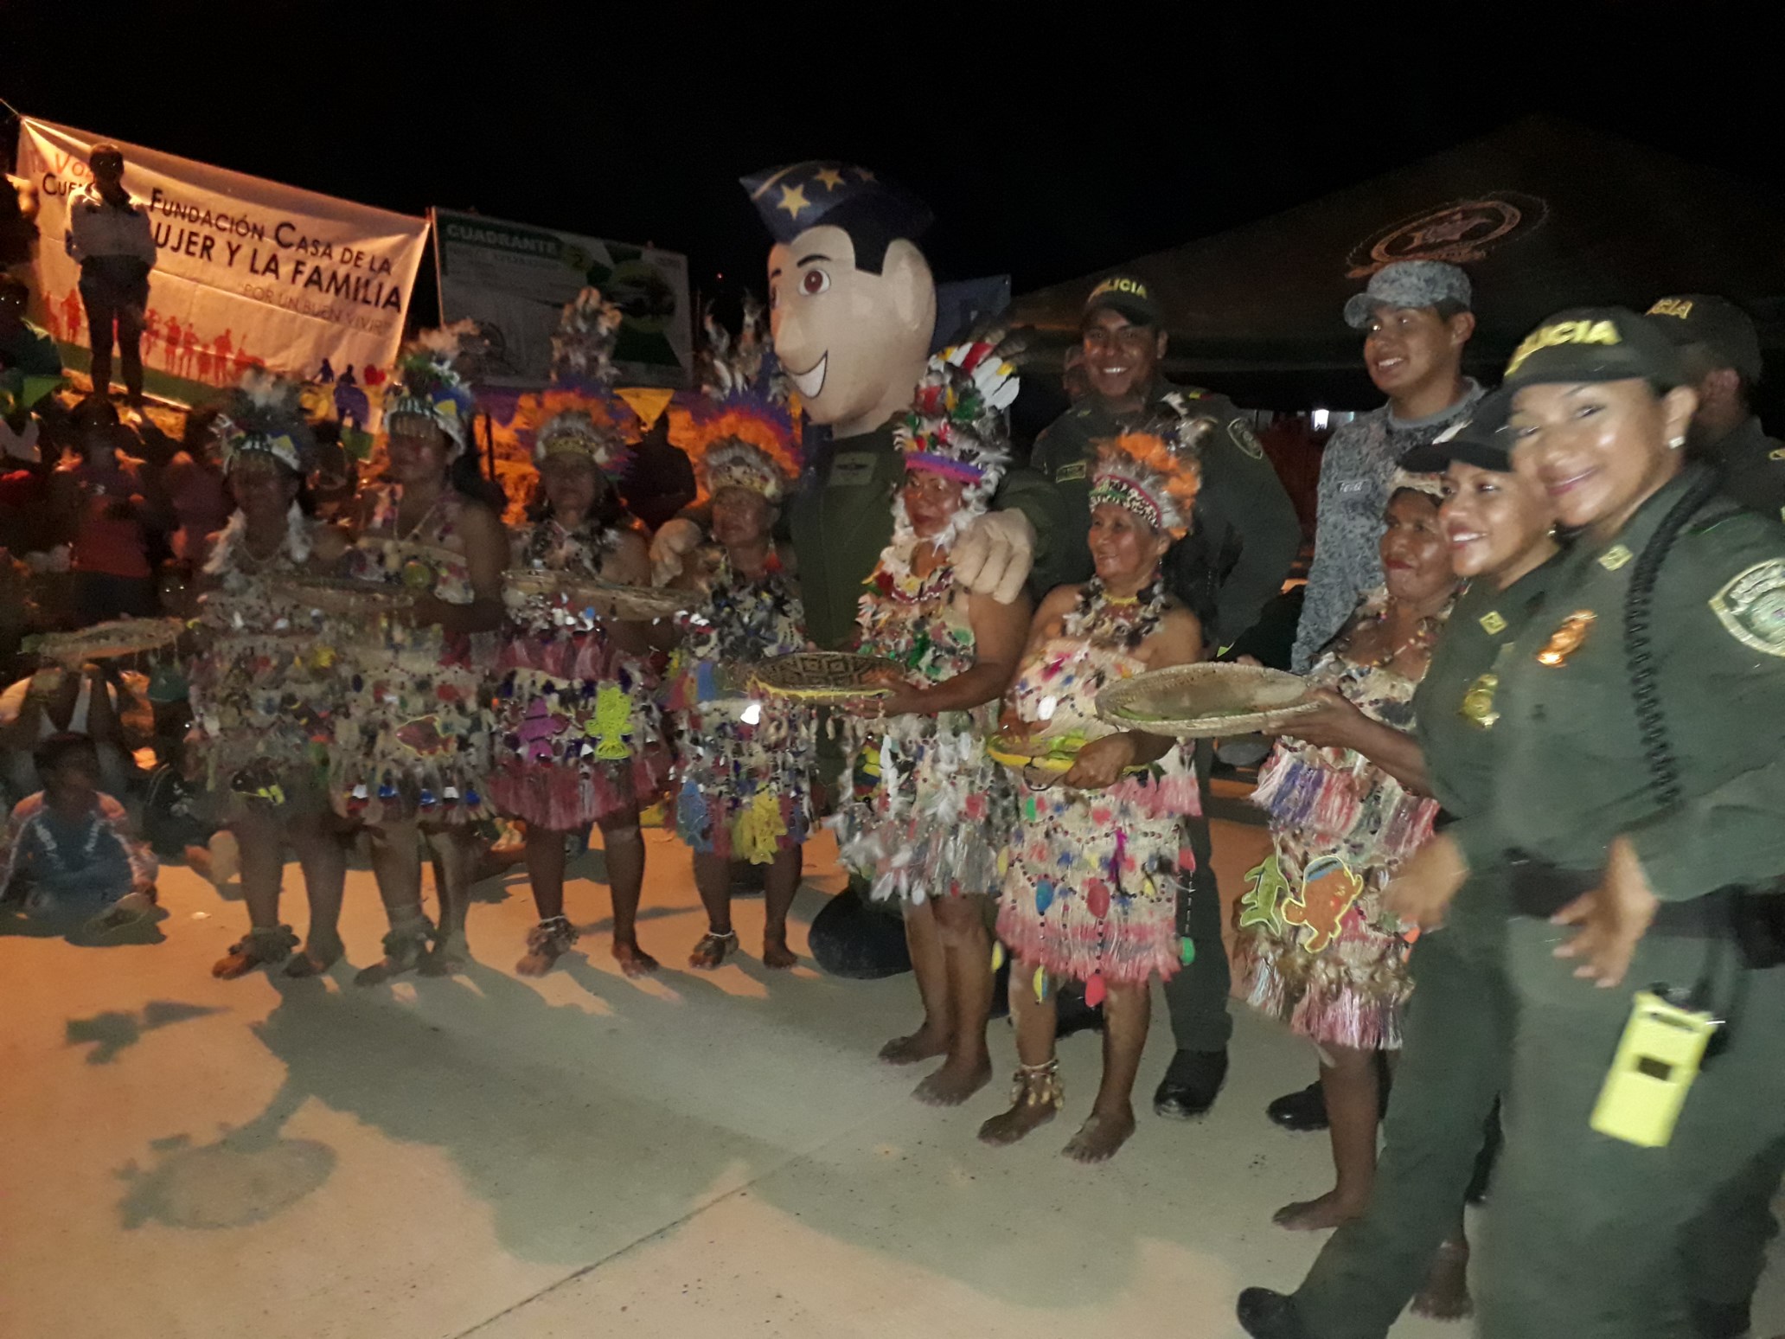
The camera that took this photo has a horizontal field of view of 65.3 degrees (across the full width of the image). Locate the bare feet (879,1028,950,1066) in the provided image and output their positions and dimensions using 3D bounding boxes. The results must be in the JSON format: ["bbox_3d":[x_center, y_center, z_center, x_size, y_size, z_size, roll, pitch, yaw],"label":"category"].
[{"bbox_3d":[0.062,0.887,3.359,0.215,0.080,0.085,-6,15,-26],"label":"bare feet"}]

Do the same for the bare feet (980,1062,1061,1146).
[{"bbox_3d":[0.282,0.943,3.025,0.220,0.125,0.090,-8,16,-33],"label":"bare feet"}]

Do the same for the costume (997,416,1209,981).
[{"bbox_3d":[0.431,0.059,2.878,0.420,1.180,0.360,7,13,29],"label":"costume"}]

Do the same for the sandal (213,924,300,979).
[{"bbox_3d":[-1.758,0.756,3.811,0.100,0.110,0.220,11,17,37],"label":"sandal"}]

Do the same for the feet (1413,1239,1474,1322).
[{"bbox_3d":[0.998,1.079,2.518,0.090,0.100,0.215,7,15,25],"label":"feet"}]

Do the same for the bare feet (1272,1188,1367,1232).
[{"bbox_3d":[0.847,1.031,2.701,0.215,0.075,0.090,-3,10,-16],"label":"bare feet"}]

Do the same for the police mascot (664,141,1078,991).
[{"bbox_3d":[-0.023,-0.167,3.515,0.950,2.060,0.560,8,15,31],"label":"police mascot"}]

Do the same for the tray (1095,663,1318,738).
[{"bbox_3d":[0.547,0.052,2.420,0.385,0.060,0.385,0,13,0],"label":"tray"}]

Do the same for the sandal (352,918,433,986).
[{"bbox_3d":[-1.361,0.786,3.802,0.225,0.130,0.100,-9,15,-41],"label":"sandal"}]

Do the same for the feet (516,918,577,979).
[{"bbox_3d":[-0.991,0.791,4.052,0.120,0.120,0.230,3,10,16],"label":"feet"}]

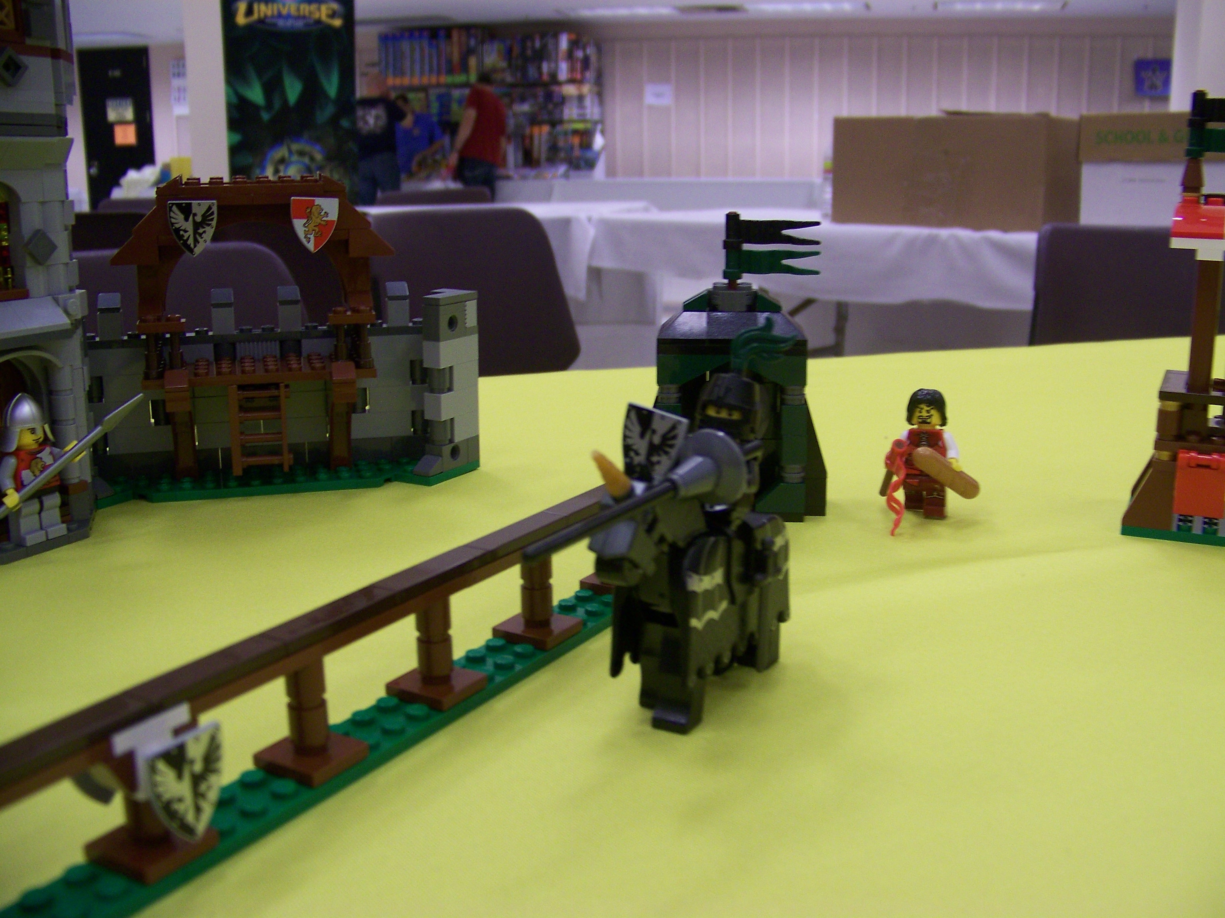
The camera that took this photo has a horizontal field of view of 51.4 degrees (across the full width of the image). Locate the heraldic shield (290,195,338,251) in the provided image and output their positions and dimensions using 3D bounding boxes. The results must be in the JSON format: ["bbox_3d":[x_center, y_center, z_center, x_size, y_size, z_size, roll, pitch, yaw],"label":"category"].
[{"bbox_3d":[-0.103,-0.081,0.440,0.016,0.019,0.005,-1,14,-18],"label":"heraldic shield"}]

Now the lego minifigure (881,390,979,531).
[{"bbox_3d":[0.107,0.000,0.428,0.032,0.043,0.024,5,15,18],"label":"lego minifigure"}]

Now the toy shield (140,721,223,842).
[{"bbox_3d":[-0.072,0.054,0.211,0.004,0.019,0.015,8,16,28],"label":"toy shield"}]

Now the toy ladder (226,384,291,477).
[{"bbox_3d":[-0.126,-0.011,0.455,0.021,0.033,0.008,-4,14,-17],"label":"toy ladder"}]

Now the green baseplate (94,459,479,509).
[{"bbox_3d":[-0.125,0.007,0.464,0.157,0.005,0.042,-4,14,-17],"label":"green baseplate"}]

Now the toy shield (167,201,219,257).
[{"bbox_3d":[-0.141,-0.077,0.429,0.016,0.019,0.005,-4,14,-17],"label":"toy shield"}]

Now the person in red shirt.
[{"bbox_3d":[-1.184,-2.598,11.140,0.520,1.680,0.450,-9,17,-34],"label":"person in red shirt"}]

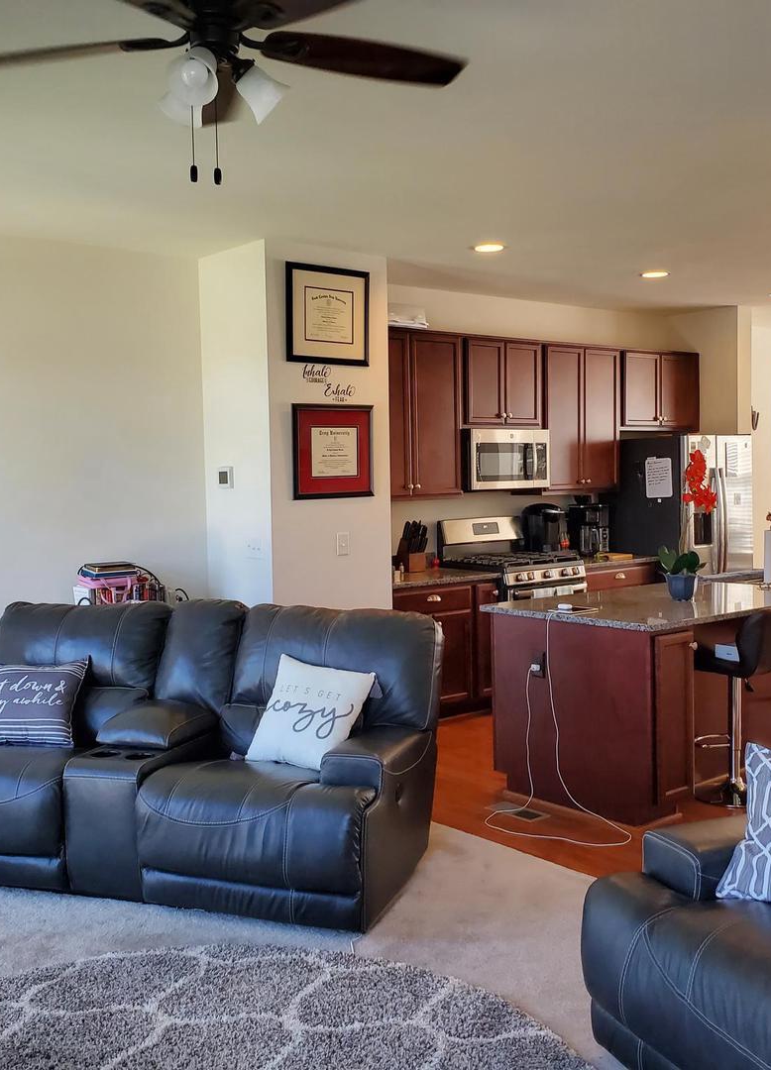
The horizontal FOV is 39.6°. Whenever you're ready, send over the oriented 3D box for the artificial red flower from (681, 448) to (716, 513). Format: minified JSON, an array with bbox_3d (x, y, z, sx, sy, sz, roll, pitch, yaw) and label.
[{"bbox_3d":[1.482,-0.259,5.080,0.165,0.300,0.150,0,4,16],"label":"artificial red flower"}]

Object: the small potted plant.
[{"bbox_3d":[1.460,0.178,5.316,0.195,0.270,0.190,-4,5,-40],"label":"small potted plant"}]

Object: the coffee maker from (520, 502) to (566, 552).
[{"bbox_3d":[1.140,-0.013,7.709,0.250,0.370,0.320,-2,4,-15],"label":"coffee maker"}]

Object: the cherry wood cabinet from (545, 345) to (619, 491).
[{"bbox_3d":[1.318,-0.836,7.865,0.855,1.040,0.330,-4,5,-40],"label":"cherry wood cabinet"}]

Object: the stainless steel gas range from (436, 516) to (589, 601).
[{"bbox_3d":[0.854,0.502,7.230,0.760,1.195,0.720,-4,5,-40],"label":"stainless steel gas range"}]

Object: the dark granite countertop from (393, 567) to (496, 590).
[{"bbox_3d":[0.150,0.267,6.737,0.970,0.036,0.648,-4,5,-40],"label":"dark granite countertop"}]

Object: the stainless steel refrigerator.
[{"bbox_3d":[2.299,0.116,8.323,0.850,1.768,0.820,-4,5,-40],"label":"stainless steel refrigerator"}]

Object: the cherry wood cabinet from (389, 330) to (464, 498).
[{"bbox_3d":[0.069,-0.745,6.792,0.870,1.050,0.328,-4,5,-40],"label":"cherry wood cabinet"}]

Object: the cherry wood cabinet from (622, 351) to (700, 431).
[{"bbox_3d":[2.039,-1.113,8.452,1.020,0.608,0.330,-4,5,-40],"label":"cherry wood cabinet"}]

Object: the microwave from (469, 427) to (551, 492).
[{"bbox_3d":[0.725,-0.514,7.301,0.756,0.413,0.400,-4,5,-40],"label":"microwave"}]

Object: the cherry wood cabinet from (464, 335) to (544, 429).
[{"bbox_3d":[0.698,-1.021,7.308,0.770,0.590,0.328,-4,5,-40],"label":"cherry wood cabinet"}]

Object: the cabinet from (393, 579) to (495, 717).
[{"bbox_3d":[0.185,0.705,6.761,0.875,0.876,0.630,-4,5,-40],"label":"cabinet"}]

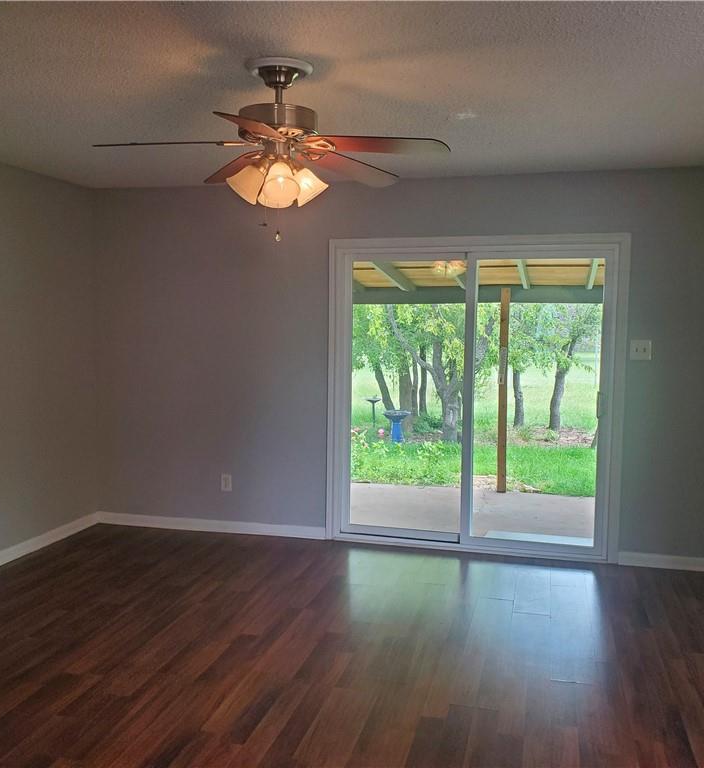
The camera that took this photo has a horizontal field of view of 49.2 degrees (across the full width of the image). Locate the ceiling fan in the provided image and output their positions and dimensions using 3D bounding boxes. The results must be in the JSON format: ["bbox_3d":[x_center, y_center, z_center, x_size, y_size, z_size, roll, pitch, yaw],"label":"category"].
[{"bbox_3d":[-0.270,-0.895,2.816,1.290,0.518,1.270,2,5,14],"label":"ceiling fan"}]

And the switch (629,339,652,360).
[{"bbox_3d":[1.769,-0.205,4.703,0.117,0.117,0.015,2,5,14],"label":"switch"}]

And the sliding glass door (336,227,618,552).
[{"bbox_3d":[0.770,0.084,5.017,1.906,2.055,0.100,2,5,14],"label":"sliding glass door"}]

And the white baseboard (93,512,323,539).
[{"bbox_3d":[-1.033,1.010,5.512,1.775,0.090,0.015,2,5,14],"label":"white baseboard"}]

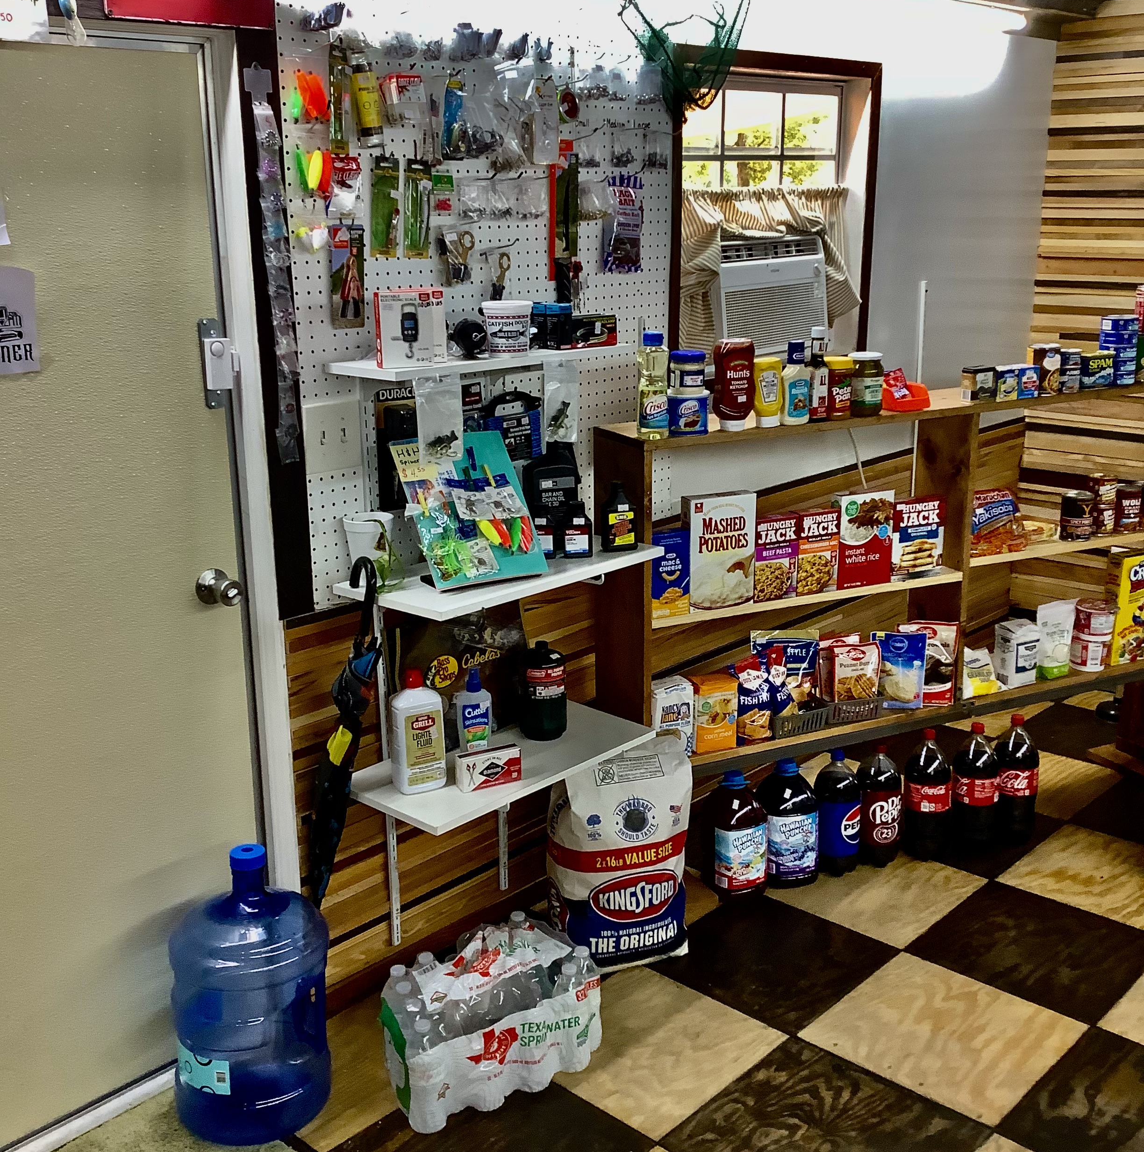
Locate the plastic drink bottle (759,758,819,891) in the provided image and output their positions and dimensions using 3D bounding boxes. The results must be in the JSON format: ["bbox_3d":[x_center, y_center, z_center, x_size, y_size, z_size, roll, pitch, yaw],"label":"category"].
[{"bbox_3d":[0.508,0.561,3.190,0.145,0.297,0.145,-2,16,-5],"label":"plastic drink bottle"}]

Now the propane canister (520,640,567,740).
[{"bbox_3d":[-0.059,0.234,2.835,0.100,0.198,0.100,-1,16,0],"label":"propane canister"}]

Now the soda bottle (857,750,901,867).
[{"bbox_3d":[0.737,0.535,3.250,0.108,0.296,0.108,-1,16,0],"label":"soda bottle"}]

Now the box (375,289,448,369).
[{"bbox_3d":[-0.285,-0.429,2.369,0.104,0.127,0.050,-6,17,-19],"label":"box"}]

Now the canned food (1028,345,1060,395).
[{"bbox_3d":[1.121,-0.489,3.245,0.069,0.114,0.069,-8,17,-23],"label":"canned food"}]

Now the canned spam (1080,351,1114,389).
[{"bbox_3d":[1.270,-0.502,3.333,0.100,0.084,0.056,-8,17,-23],"label":"canned spam"}]

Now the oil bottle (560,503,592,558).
[{"bbox_3d":[0.011,-0.093,2.691,0.056,0.106,0.036,-3,16,-7],"label":"oil bottle"}]

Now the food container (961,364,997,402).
[{"bbox_3d":[0.927,-0.436,3.110,0.062,0.075,0.041,-8,17,-23],"label":"food container"}]

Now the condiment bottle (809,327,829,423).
[{"bbox_3d":[0.541,-0.445,3.002,0.058,0.200,0.055,-2,16,-6],"label":"condiment bottle"}]

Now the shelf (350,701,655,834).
[{"bbox_3d":[-0.141,0.369,2.755,0.300,0.017,0.606,14,21,41],"label":"shelf"}]

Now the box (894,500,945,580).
[{"bbox_3d":[0.807,-0.100,3.236,0.142,0.175,0.050,-7,17,-22],"label":"box"}]

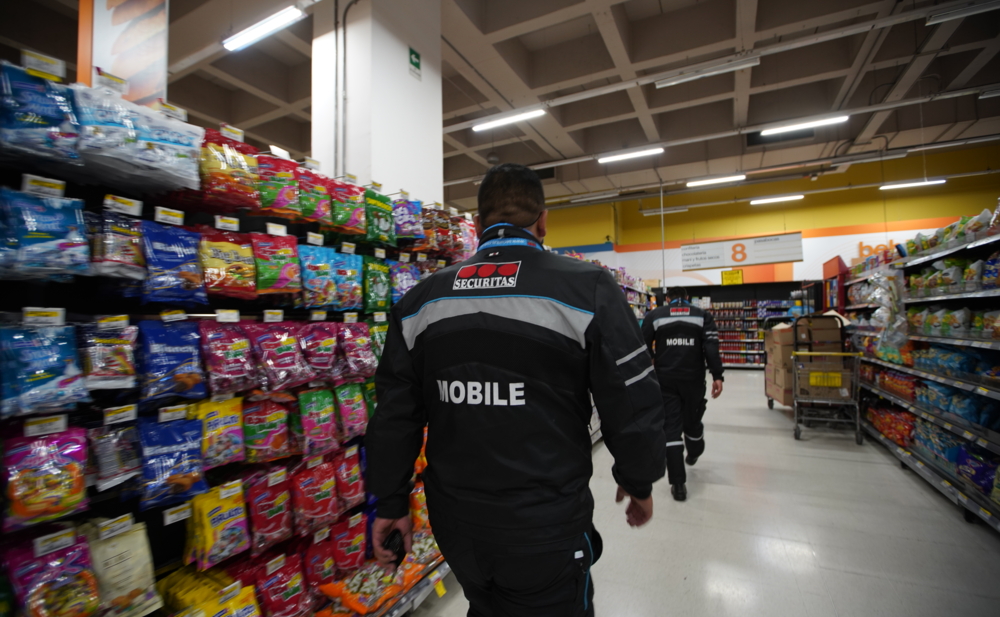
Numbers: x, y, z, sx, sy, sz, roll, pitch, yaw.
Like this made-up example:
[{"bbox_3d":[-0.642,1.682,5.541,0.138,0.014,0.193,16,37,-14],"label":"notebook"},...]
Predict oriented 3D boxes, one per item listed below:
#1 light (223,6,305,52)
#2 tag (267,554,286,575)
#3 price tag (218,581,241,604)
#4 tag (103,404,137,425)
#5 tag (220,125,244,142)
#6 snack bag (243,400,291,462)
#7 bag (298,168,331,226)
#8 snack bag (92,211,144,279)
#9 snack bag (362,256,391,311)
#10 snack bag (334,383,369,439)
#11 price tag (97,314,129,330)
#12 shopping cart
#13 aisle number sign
[{"bbox_3d":[-2.531,-2.987,4.741,1.210,0.070,0.160,-1,-2,28],"label":"light"},{"bbox_3d":[-0.790,0.907,1.571,0.006,0.039,0.072,-1,-2,28],"label":"tag"},{"bbox_3d":[-0.863,0.906,1.418,0.006,0.038,0.069,-1,-2,27],"label":"price tag"},{"bbox_3d":[-1.001,0.280,1.174,0.006,0.038,0.069,-1,-2,27],"label":"tag"},{"bbox_3d":[-0.884,-0.577,1.472,0.006,0.039,0.071,-1,-2,27],"label":"tag"},{"bbox_3d":[-0.819,0.433,1.569,0.050,0.210,0.166,-1,-2,28],"label":"snack bag"},{"bbox_3d":[-0.746,-0.454,1.806,0.055,0.196,0.152,-7,-4,27],"label":"bag"},{"bbox_3d":[-1.026,-0.169,1.205,0.040,0.166,0.102,-1,-2,28],"label":"snack bag"},{"bbox_3d":[-0.570,-0.106,2.070,0.050,0.251,0.162,-1,-2,28],"label":"snack bag"},{"bbox_3d":[-0.651,0.456,1.952,0.055,0.235,0.150,-7,-4,27],"label":"snack bag"},{"bbox_3d":[-1.020,0.038,1.173,0.006,0.039,0.071,-1,-2,27],"label":"price tag"},{"bbox_3d":[3.903,1.020,5.419,0.630,1.025,1.000,-1,-2,27],"label":"shopping cart"},{"bbox_3d":[4.279,-0.994,7.947,1.881,0.504,0.050,-3,-3,27],"label":"aisle number sign"}]

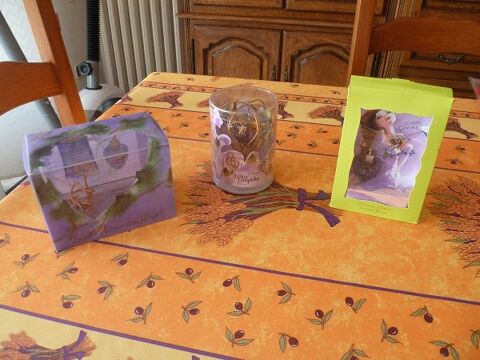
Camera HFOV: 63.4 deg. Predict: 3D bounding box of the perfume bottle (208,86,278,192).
[{"bbox_3d":[0.006,-0.062,0.597,0.097,0.136,0.097,-4,35,-5],"label":"perfume bottle"}]

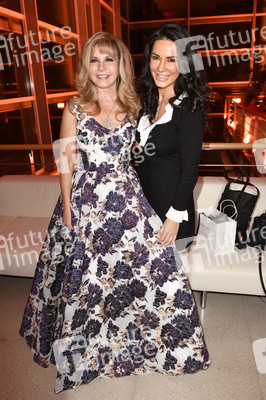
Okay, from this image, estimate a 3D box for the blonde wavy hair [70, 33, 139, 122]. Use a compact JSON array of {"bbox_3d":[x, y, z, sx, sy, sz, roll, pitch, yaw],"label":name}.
[{"bbox_3d":[-0.116,-0.545,1.300,0.300,0.355,0.250,-3,17,0],"label":"blonde wavy hair"}]

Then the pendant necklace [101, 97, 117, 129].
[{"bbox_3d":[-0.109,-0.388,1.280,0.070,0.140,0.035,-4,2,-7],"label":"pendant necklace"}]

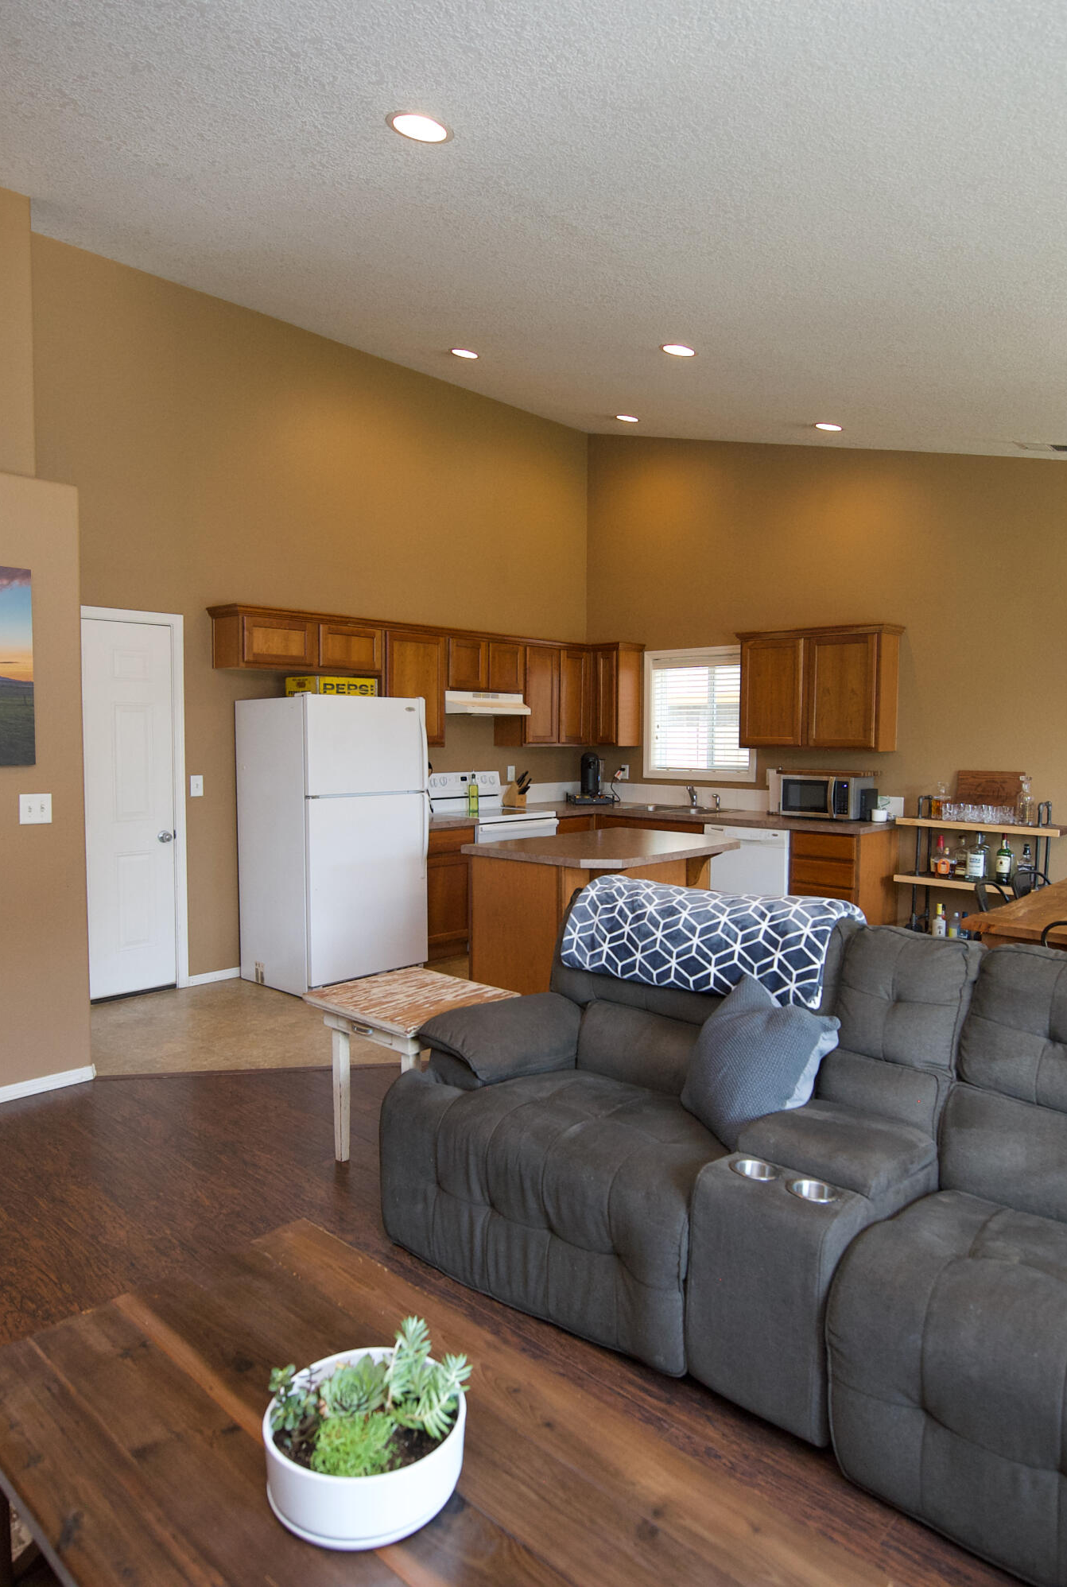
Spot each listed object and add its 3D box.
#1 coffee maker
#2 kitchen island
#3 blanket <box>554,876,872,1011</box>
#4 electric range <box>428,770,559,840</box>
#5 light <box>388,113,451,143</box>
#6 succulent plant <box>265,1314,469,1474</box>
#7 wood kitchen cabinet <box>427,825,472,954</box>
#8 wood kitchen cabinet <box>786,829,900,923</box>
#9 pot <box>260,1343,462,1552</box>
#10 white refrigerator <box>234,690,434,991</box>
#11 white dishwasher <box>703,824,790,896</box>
[{"bbox_3d":[0.469,-0.121,7.470,0.322,0.402,0.342,0,4,-1],"label":"coffee maker"},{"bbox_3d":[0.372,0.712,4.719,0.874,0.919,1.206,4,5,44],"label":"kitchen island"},{"bbox_3d":[0.520,0.432,2.826,0.900,0.290,0.320,3,5,40],"label":"blanket"},{"bbox_3d":[-0.301,0.458,6.554,0.683,1.186,0.762,4,5,44],"label":"electric range"},{"bbox_3d":[-0.311,-1.813,2.521,0.185,0.035,0.185,-3,20,-44],"label":"light"},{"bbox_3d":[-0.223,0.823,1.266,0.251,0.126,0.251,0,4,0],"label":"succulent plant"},{"bbox_3d":[-0.750,0.638,6.082,0.430,0.870,0.610,-3,5,-44],"label":"wood kitchen cabinet"},{"bbox_3d":[1.980,0.663,5.924,0.457,0.879,0.613,4,5,44],"label":"wood kitchen cabinet"},{"bbox_3d":[-0.224,0.864,1.249,0.258,0.092,0.258,0,3,0],"label":"pot"},{"bbox_3d":[-1.196,0.271,5.549,0.769,1.678,0.789,4,5,44],"label":"white refrigerator"},{"bbox_3d":[1.549,0.648,6.116,0.620,0.860,0.610,-3,5,-44],"label":"white dishwasher"}]

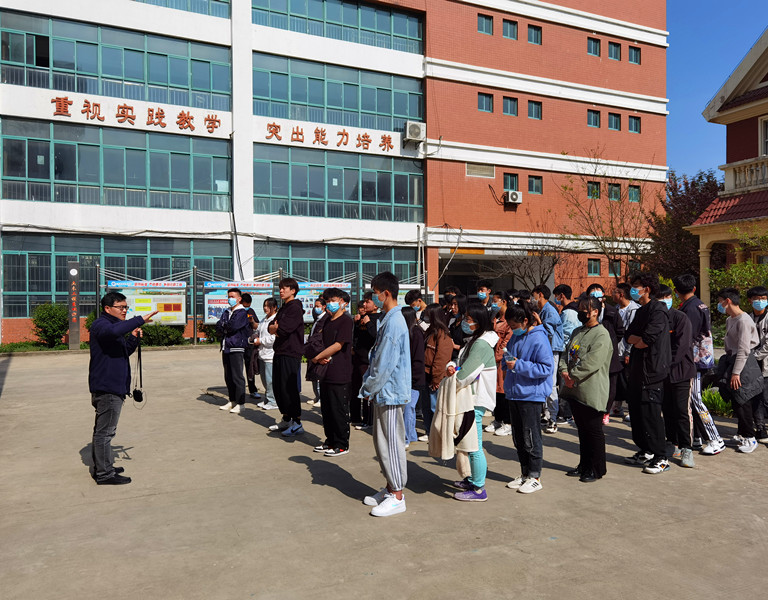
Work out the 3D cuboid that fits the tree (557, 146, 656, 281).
[{"bbox_3d":[9.921,-2.606,27.700,4.200,7.939,3.800,0,0,-11],"label":"tree"}]

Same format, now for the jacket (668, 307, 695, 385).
[{"bbox_3d":[2.840,0.450,6.100,0.500,0.750,0.360,0,0,40],"label":"jacket"}]

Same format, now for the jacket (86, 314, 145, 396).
[{"bbox_3d":[-2.400,0.489,5.599,0.470,0.760,0.540,0,1,-20],"label":"jacket"}]

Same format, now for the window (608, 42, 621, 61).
[{"bbox_3d":[12.030,-12.940,32.567,0.848,0.912,0.150,0,0,-24],"label":"window"}]

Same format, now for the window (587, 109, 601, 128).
[{"bbox_3d":[10.751,-9.263,31.998,0.839,0.852,0.150,0,0,-24],"label":"window"}]

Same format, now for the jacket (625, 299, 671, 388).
[{"bbox_3d":[2.410,0.400,5.720,0.350,0.790,0.470,0,0,-7],"label":"jacket"}]

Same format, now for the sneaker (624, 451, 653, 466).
[{"bbox_3d":[2.464,1.516,6.012,0.290,0.115,0.108,0,1,-17],"label":"sneaker"}]

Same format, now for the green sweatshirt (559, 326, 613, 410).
[{"bbox_3d":[1.795,0.606,5.560,0.380,0.780,0.520,0,0,-36],"label":"green sweatshirt"}]

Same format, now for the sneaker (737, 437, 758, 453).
[{"bbox_3d":[3.794,1.507,6.489,0.290,0.115,0.108,-1,1,-36],"label":"sneaker"}]

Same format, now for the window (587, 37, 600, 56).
[{"bbox_3d":[11.050,-13.300,32.900,0.880,0.920,0.140,0,0,-24],"label":"window"}]

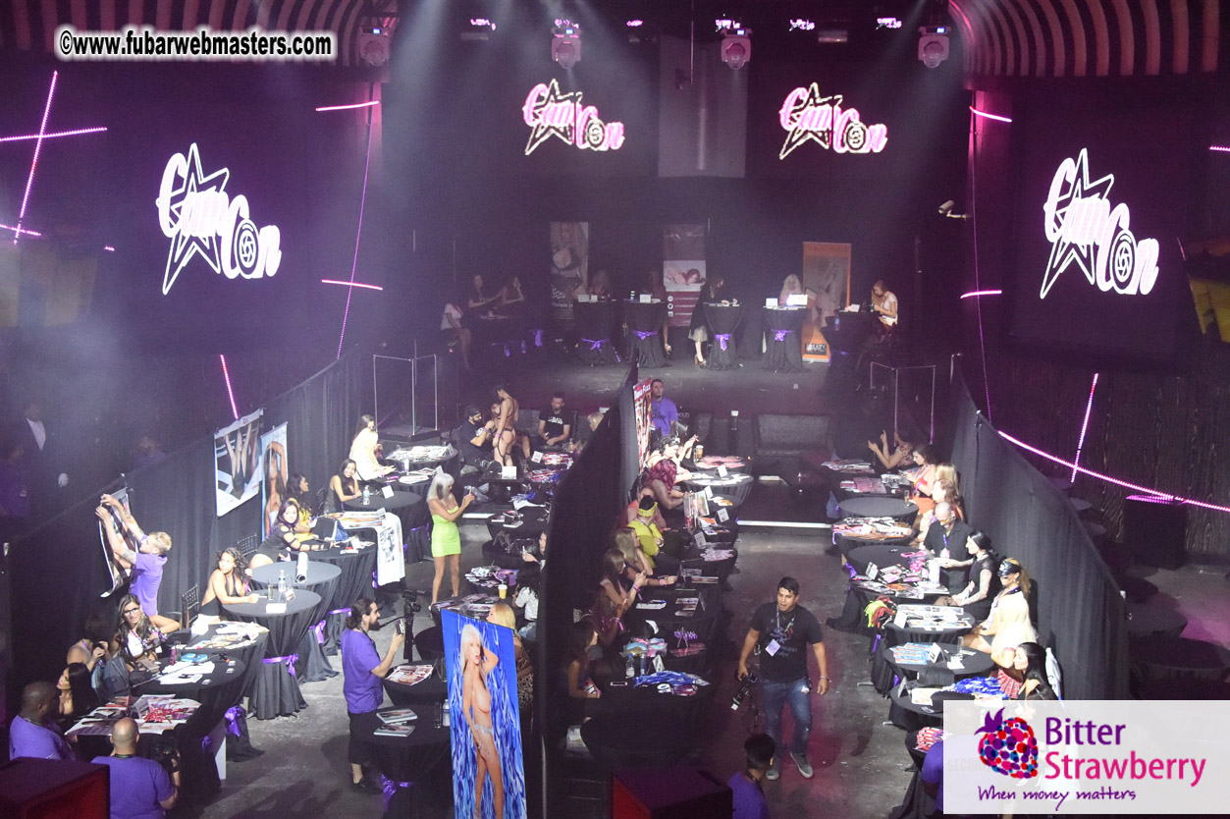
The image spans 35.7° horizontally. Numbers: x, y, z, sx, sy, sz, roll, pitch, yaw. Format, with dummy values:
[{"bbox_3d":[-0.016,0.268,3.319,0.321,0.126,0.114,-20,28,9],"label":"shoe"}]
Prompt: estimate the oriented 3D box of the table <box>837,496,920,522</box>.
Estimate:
[{"bbox_3d":[3.102,1.675,22.598,0.940,1.070,0.940,1,10,5],"label":"table"}]

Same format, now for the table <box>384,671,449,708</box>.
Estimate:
[{"bbox_3d":[-1.504,2.810,16.329,0.930,1.070,0.930,0,10,0],"label":"table"}]

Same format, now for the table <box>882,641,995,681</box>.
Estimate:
[{"bbox_3d":[2.833,2.696,16.753,0.930,1.070,0.930,0,10,0],"label":"table"}]

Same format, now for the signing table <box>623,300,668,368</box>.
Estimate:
[{"bbox_3d":[0.534,-1.337,33.195,0.820,1.070,0.820,0,10,0],"label":"signing table"}]

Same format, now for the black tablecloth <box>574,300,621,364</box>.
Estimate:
[{"bbox_3d":[-0.300,-1.343,33.295,0.820,1.070,0.820,1,10,5],"label":"black tablecloth"}]

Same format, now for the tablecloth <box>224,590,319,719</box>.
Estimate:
[{"bbox_3d":[-3.317,2.405,18.621,0.930,1.080,0.930,0,10,0],"label":"tablecloth"}]

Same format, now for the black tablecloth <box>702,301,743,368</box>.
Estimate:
[{"bbox_3d":[1.862,-1.281,33.095,0.760,1.070,0.760,1,10,5],"label":"black tablecloth"}]

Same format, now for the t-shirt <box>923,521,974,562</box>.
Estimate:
[{"bbox_3d":[3.543,1.454,20.300,0.520,0.580,0.360,6,12,30],"label":"t-shirt"}]

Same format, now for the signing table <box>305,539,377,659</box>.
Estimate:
[{"bbox_3d":[-3.026,2.022,20.695,0.930,1.075,0.930,0,10,0],"label":"signing table"}]

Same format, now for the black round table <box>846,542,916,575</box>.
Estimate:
[{"bbox_3d":[2.831,2.035,19.619,0.930,1.060,0.930,0,10,0],"label":"black round table"}]

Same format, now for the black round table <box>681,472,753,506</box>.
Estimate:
[{"bbox_3d":[1.286,1.408,24.051,0.940,1.070,0.940,1,10,5],"label":"black round table"}]

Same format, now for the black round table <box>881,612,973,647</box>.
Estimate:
[{"bbox_3d":[2.903,2.495,18.048,0.940,1.070,0.940,1,10,5],"label":"black round table"}]

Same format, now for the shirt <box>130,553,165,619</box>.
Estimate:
[{"bbox_3d":[-4.325,1.613,17.700,0.370,0.620,0.460,2,10,9],"label":"shirt"}]

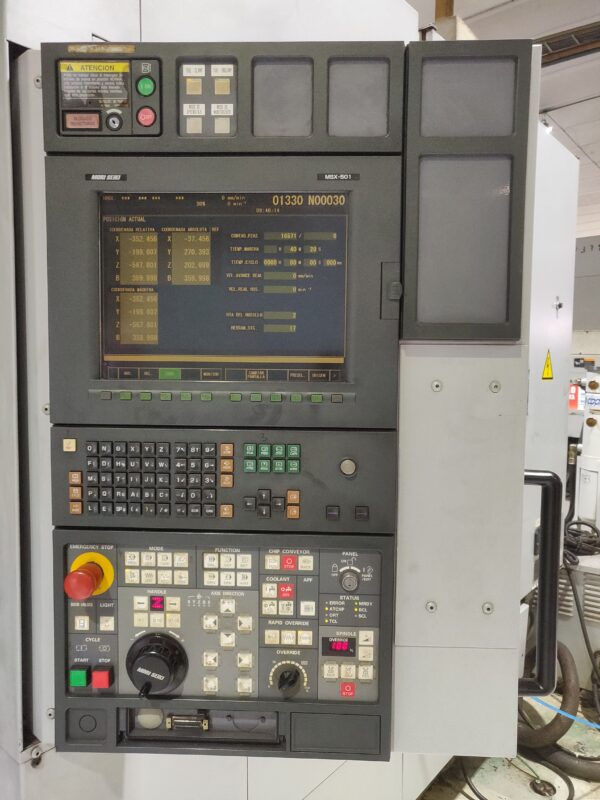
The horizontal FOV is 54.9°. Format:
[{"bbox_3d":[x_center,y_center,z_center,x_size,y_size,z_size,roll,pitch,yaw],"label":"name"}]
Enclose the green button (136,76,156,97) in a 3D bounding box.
[{"bbox_3d":[-0.172,-0.350,0.646,0.022,0.022,0.013,1,4,2],"label":"green button"}]

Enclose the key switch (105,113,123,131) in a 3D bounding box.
[{"bbox_3d":[-0.208,-0.312,0.650,0.019,0.019,0.013,1,4,2],"label":"key switch"}]

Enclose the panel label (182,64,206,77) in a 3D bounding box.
[{"bbox_3d":[-0.119,-0.373,0.656,0.025,0.013,0.002,1,4,2],"label":"panel label"}]

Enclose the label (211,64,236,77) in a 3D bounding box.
[{"bbox_3d":[-0.087,-0.372,0.655,0.025,0.013,0.002,1,4,2],"label":"label"}]

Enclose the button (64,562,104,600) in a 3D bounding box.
[{"bbox_3d":[-0.249,0.210,0.672,0.034,0.034,0.042,1,4,2],"label":"button"}]

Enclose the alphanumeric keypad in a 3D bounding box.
[{"bbox_3d":[-0.167,0.091,0.672,0.163,0.089,0.010,1,4,2],"label":"alphanumeric keypad"}]

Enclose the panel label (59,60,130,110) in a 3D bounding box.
[{"bbox_3d":[-0.232,-0.357,0.655,0.079,0.051,0.002,1,4,2],"label":"panel label"}]

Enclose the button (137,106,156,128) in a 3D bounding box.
[{"bbox_3d":[-0.172,-0.317,0.648,0.022,0.022,0.013,1,4,2],"label":"button"}]

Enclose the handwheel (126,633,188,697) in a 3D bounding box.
[{"bbox_3d":[-0.170,0.315,0.670,0.074,0.074,0.053,1,4,2],"label":"handwheel"}]

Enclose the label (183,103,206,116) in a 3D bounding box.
[{"bbox_3d":[-0.120,-0.330,0.658,0.025,0.012,0.002,1,4,2],"label":"label"}]

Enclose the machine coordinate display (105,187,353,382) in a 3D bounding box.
[{"bbox_3d":[-0.086,-0.129,0.670,0.285,0.214,0.015,1,4,2],"label":"machine coordinate display"}]

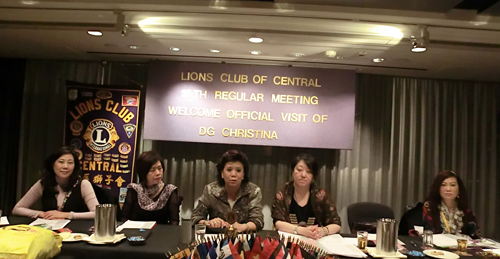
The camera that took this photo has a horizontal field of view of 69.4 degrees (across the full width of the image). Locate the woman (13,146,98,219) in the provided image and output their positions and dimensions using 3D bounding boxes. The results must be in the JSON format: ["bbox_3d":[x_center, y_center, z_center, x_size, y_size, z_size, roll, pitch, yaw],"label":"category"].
[{"bbox_3d":[-1.354,0.729,2.621,0.580,1.220,0.720,3,-3,-2],"label":"woman"}]

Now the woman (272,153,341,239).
[{"bbox_3d":[0.375,0.793,2.477,0.480,1.240,0.720,2,-3,4],"label":"woman"}]

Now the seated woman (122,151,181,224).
[{"bbox_3d":[-0.734,0.769,2.678,0.450,1.205,0.700,3,-3,-9],"label":"seated woman"}]

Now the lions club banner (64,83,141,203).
[{"bbox_3d":[-1.669,0.216,4.075,0.820,1.420,0.040,3,-3,-4],"label":"lions club banner"}]

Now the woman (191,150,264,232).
[{"bbox_3d":[-0.165,0.769,2.497,0.500,1.240,0.720,3,-3,-1],"label":"woman"}]

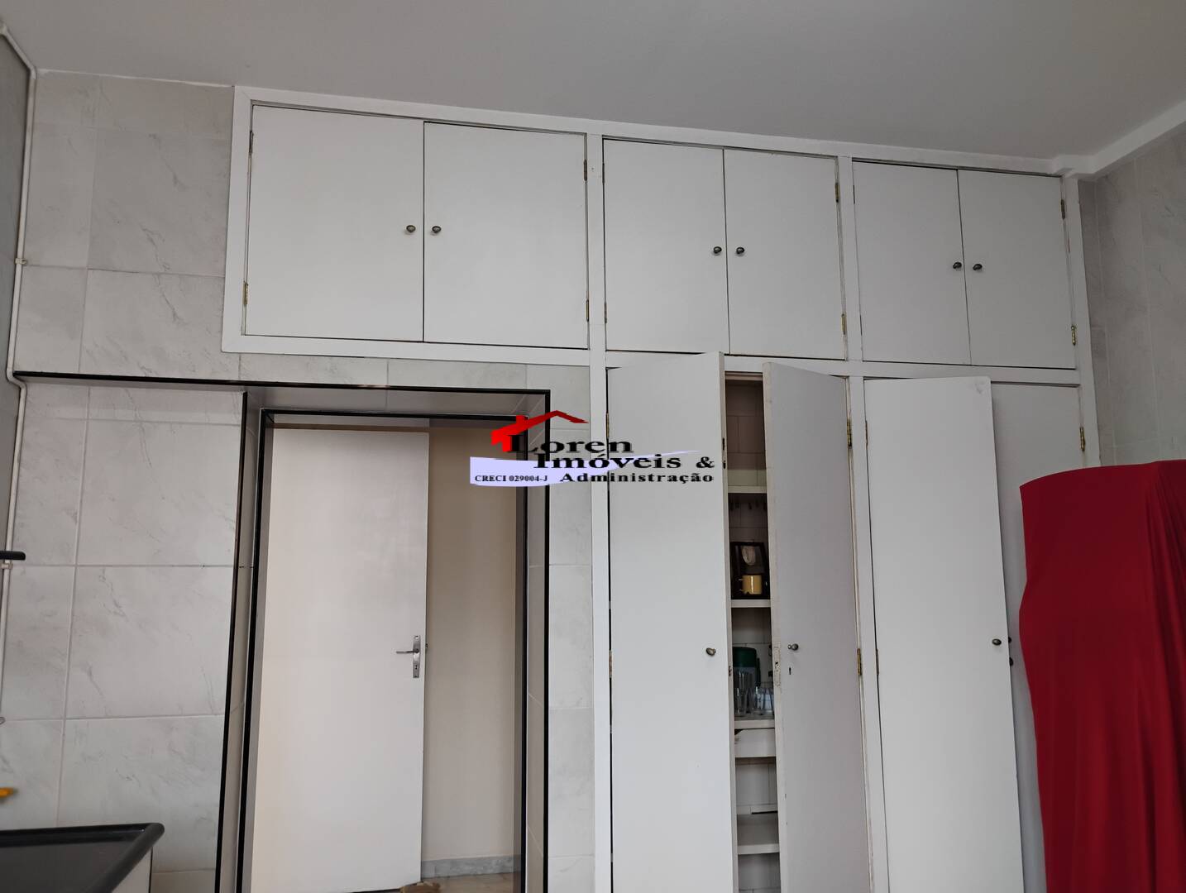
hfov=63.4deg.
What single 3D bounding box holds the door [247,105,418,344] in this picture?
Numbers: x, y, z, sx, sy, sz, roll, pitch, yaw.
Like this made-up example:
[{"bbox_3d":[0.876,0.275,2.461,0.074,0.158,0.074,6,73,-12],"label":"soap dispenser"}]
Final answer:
[{"bbox_3d":[-0.822,-0.718,3.102,0.544,0.763,0.030,1,-9,-11],"label":"door"}]

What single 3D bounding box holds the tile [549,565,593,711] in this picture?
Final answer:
[{"bbox_3d":[-0.073,0.604,3.071,0.137,0.446,0.020,1,-9,-11],"label":"tile"}]

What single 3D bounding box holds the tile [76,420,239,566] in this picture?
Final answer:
[{"bbox_3d":[-1.349,0.147,3.001,0.452,0.450,0.020,1,-9,-11],"label":"tile"}]

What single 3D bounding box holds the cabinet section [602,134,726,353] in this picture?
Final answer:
[{"bbox_3d":[0.254,-0.695,3.375,0.438,0.757,0.040,1,-9,-11],"label":"cabinet section"}]

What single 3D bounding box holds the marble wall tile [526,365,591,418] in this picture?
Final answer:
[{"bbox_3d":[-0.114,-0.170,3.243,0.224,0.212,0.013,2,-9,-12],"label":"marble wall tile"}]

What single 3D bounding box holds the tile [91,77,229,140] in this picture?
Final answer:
[{"bbox_3d":[-1.360,-1.077,3.064,0.401,0.180,0.020,1,-9,-11],"label":"tile"}]

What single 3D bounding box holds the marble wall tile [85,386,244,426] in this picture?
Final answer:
[{"bbox_3d":[-1.351,-0.127,3.053,0.461,0.115,0.020,1,-9,-11],"label":"marble wall tile"}]

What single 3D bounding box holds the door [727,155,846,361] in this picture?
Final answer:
[{"bbox_3d":[0.681,-0.688,3.456,0.427,0.763,0.040,1,-9,-11],"label":"door"}]

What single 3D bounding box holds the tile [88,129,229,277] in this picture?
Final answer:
[{"bbox_3d":[-1.357,-0.761,3.017,0.402,0.459,0.020,1,-9,-11],"label":"tile"}]

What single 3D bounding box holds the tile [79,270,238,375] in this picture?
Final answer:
[{"bbox_3d":[-1.327,-0.372,2.964,0.448,0.328,0.020,1,-9,-11],"label":"tile"}]

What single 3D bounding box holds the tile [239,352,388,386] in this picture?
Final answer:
[{"bbox_3d":[-0.890,-0.243,3.076,0.456,0.088,0.020,1,-9,-11],"label":"tile"}]

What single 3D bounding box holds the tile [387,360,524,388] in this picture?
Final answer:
[{"bbox_3d":[-0.444,-0.235,3.161,0.452,0.084,0.020,1,-9,-11],"label":"tile"}]

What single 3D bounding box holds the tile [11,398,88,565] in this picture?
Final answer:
[{"bbox_3d":[-1.657,0.140,2.939,0.178,0.450,0.020,1,-9,-11],"label":"tile"}]

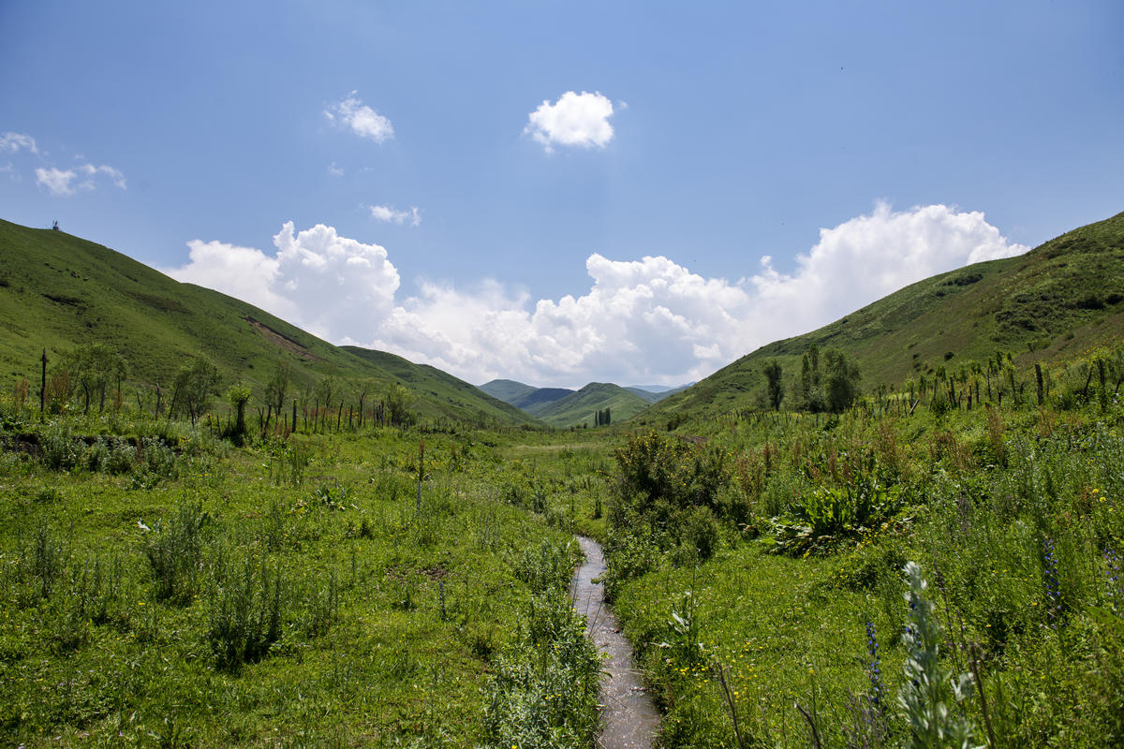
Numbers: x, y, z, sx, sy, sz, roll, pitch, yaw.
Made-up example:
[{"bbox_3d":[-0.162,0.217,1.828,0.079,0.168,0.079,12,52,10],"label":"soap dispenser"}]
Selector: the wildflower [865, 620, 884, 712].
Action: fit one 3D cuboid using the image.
[{"bbox_3d":[1.505,1.402,3.600,0.090,0.441,0.090,0,-2,0],"label":"wildflower"}]

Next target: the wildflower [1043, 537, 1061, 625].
[{"bbox_3d":[2.743,1.163,4.200,0.105,0.494,0.105,0,-2,0],"label":"wildflower"}]

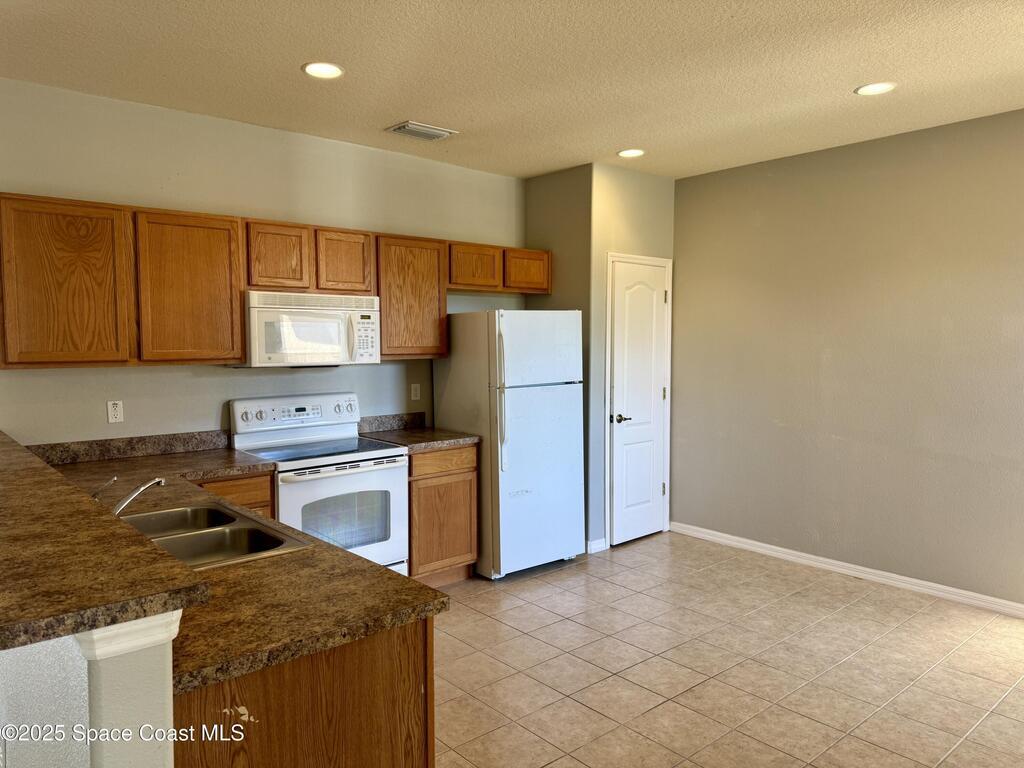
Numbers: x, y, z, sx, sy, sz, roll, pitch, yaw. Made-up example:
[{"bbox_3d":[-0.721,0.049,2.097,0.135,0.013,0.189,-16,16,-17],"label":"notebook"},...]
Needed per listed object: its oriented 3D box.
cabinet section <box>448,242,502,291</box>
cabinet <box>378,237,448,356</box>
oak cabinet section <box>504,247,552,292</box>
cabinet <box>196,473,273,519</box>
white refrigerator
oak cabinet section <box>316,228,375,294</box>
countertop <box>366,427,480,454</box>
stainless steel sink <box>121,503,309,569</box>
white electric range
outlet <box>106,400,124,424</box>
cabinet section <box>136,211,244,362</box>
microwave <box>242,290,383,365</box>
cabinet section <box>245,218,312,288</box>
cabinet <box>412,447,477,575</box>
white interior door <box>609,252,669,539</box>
[{"bbox_3d":[-0.334,-0.774,4.778,0.437,0.300,0.325,-3,5,-40],"label":"cabinet section"},{"bbox_3d":[-0.720,-0.535,4.524,0.523,0.747,0.338,-3,5,-41],"label":"cabinet"},{"bbox_3d":[0.013,-0.794,5.074,0.462,0.300,0.325,-3,5,-40],"label":"oak cabinet section"},{"bbox_3d":[-1.579,0.862,3.675,0.465,0.877,0.626,-3,5,-41],"label":"cabinet"},{"bbox_3d":[-0.020,0.366,4.872,0.742,1.707,0.763,-3,5,-40],"label":"white refrigerator"},{"bbox_3d":[-1.051,-0.700,4.167,0.377,0.365,0.325,-3,5,-40],"label":"oak cabinet section"},{"bbox_3d":[-0.607,0.352,4.465,0.535,0.040,0.652,-3,5,-41],"label":"countertop"},{"bbox_3d":[-1.063,0.562,2.228,0.561,0.191,0.828,-3,5,-41],"label":"stainless steel sink"},{"bbox_3d":[-1.079,0.680,4.028,0.768,1.192,0.697,-3,5,-41],"label":"white electric range"},{"bbox_3d":[-2.033,0.144,3.650,0.072,0.116,0.010,-3,5,-41],"label":"outlet"},{"bbox_3d":[-1.685,-0.475,3.638,0.515,0.742,0.325,-3,5,-40],"label":"cabinet section"},{"bbox_3d":[-1.190,-0.307,4.086,0.768,0.398,0.409,-3,5,-41],"label":"microwave"},{"bbox_3d":[-1.343,-0.683,3.918,0.374,0.365,0.325,-3,5,-40],"label":"cabinet section"},{"bbox_3d":[-0.617,0.807,4.500,0.529,0.877,0.626,-3,5,-41],"label":"cabinet"},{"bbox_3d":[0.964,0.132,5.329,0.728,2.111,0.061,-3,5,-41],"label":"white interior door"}]

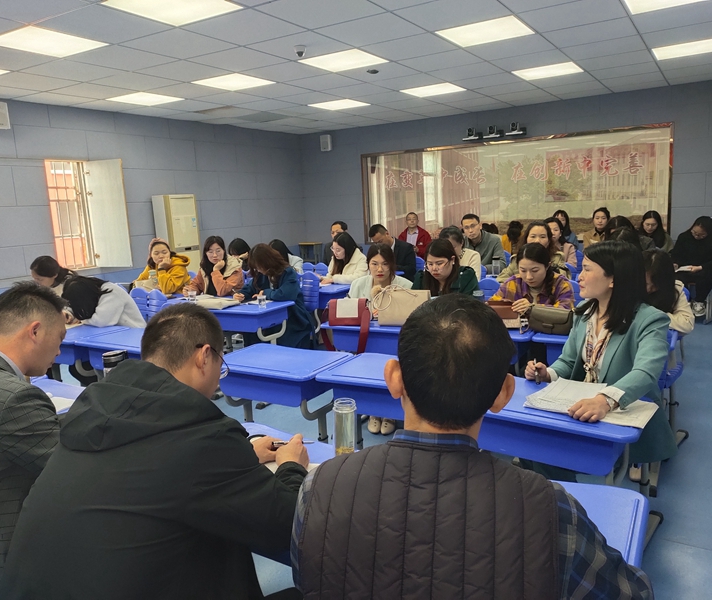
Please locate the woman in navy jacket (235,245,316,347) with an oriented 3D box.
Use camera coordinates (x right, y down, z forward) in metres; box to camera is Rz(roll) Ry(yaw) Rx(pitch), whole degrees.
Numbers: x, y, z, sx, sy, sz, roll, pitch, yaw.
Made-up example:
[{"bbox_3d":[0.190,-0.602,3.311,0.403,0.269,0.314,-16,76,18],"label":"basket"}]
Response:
[{"bbox_3d":[-0.548,0.144,4.456,0.750,1.200,0.580,-11,14,-36],"label":"woman in navy jacket"}]

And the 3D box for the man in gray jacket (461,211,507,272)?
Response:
[{"bbox_3d":[1.176,-0.137,5.036,0.520,1.321,0.650,2,12,22],"label":"man in gray jacket"}]

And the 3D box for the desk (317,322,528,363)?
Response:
[{"bbox_3d":[0.462,0.524,3.304,1.220,0.760,0.420,2,12,22],"label":"desk"}]

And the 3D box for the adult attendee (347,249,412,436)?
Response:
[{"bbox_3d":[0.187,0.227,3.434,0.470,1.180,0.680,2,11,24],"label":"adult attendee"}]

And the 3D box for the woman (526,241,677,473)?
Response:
[{"bbox_3d":[1.126,0.405,2.388,0.780,1.300,0.580,-14,15,-43],"label":"woman"}]

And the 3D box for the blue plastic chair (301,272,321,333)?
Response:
[{"bbox_3d":[-0.538,0.259,4.627,0.400,0.870,0.460,4,13,32],"label":"blue plastic chair"}]

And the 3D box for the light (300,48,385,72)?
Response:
[{"bbox_3d":[-0.098,-1.974,4.352,0.600,0.050,0.600,4,13,32],"label":"light"}]

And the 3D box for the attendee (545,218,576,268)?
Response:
[{"bbox_3d":[1.943,-0.191,5.146,0.480,1.210,0.700,4,13,34],"label":"attendee"}]

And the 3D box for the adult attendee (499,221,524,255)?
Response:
[{"bbox_3d":[1.884,-0.378,6.376,0.470,1.140,0.720,4,13,34],"label":"adult attendee"}]

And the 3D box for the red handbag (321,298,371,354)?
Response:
[{"bbox_3d":[-0.064,0.150,2.982,0.250,0.300,0.140,1,11,20],"label":"red handbag"}]

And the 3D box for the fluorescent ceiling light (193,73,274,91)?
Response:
[{"bbox_3d":[-1.128,-2.038,4.941,0.600,0.050,0.600,4,13,32],"label":"fluorescent ceiling light"}]

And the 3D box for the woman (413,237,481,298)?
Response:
[{"bbox_3d":[0.597,0.206,3.744,0.520,1.230,0.720,3,13,30],"label":"woman"}]

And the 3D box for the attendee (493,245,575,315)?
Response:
[{"bbox_3d":[1.065,0.272,3.218,0.520,1.228,0.620,1,12,20],"label":"attendee"}]

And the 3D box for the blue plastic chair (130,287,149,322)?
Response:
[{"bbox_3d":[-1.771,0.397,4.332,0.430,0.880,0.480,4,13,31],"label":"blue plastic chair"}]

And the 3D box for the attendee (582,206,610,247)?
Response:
[{"bbox_3d":[2.773,-0.408,6.139,0.470,1.272,0.650,4,13,32],"label":"attendee"}]

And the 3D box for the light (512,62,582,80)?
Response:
[{"bbox_3d":[1.863,-2.226,5.139,0.600,0.050,0.600,4,13,32],"label":"light"}]

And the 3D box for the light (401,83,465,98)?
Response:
[{"bbox_3d":[0.850,-2.306,5.807,0.600,0.050,0.600,4,13,32],"label":"light"}]

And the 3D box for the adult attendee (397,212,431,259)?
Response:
[{"bbox_3d":[0.817,-0.551,7.381,0.520,1.310,0.720,2,12,24],"label":"adult attendee"}]

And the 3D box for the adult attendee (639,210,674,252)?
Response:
[{"bbox_3d":[3.111,-0.329,5.597,0.480,1.200,0.700,5,13,37],"label":"adult attendee"}]

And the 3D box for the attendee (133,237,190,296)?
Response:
[{"bbox_3d":[-1.667,0.083,4.630,0.500,1.220,0.700,2,11,24],"label":"attendee"}]

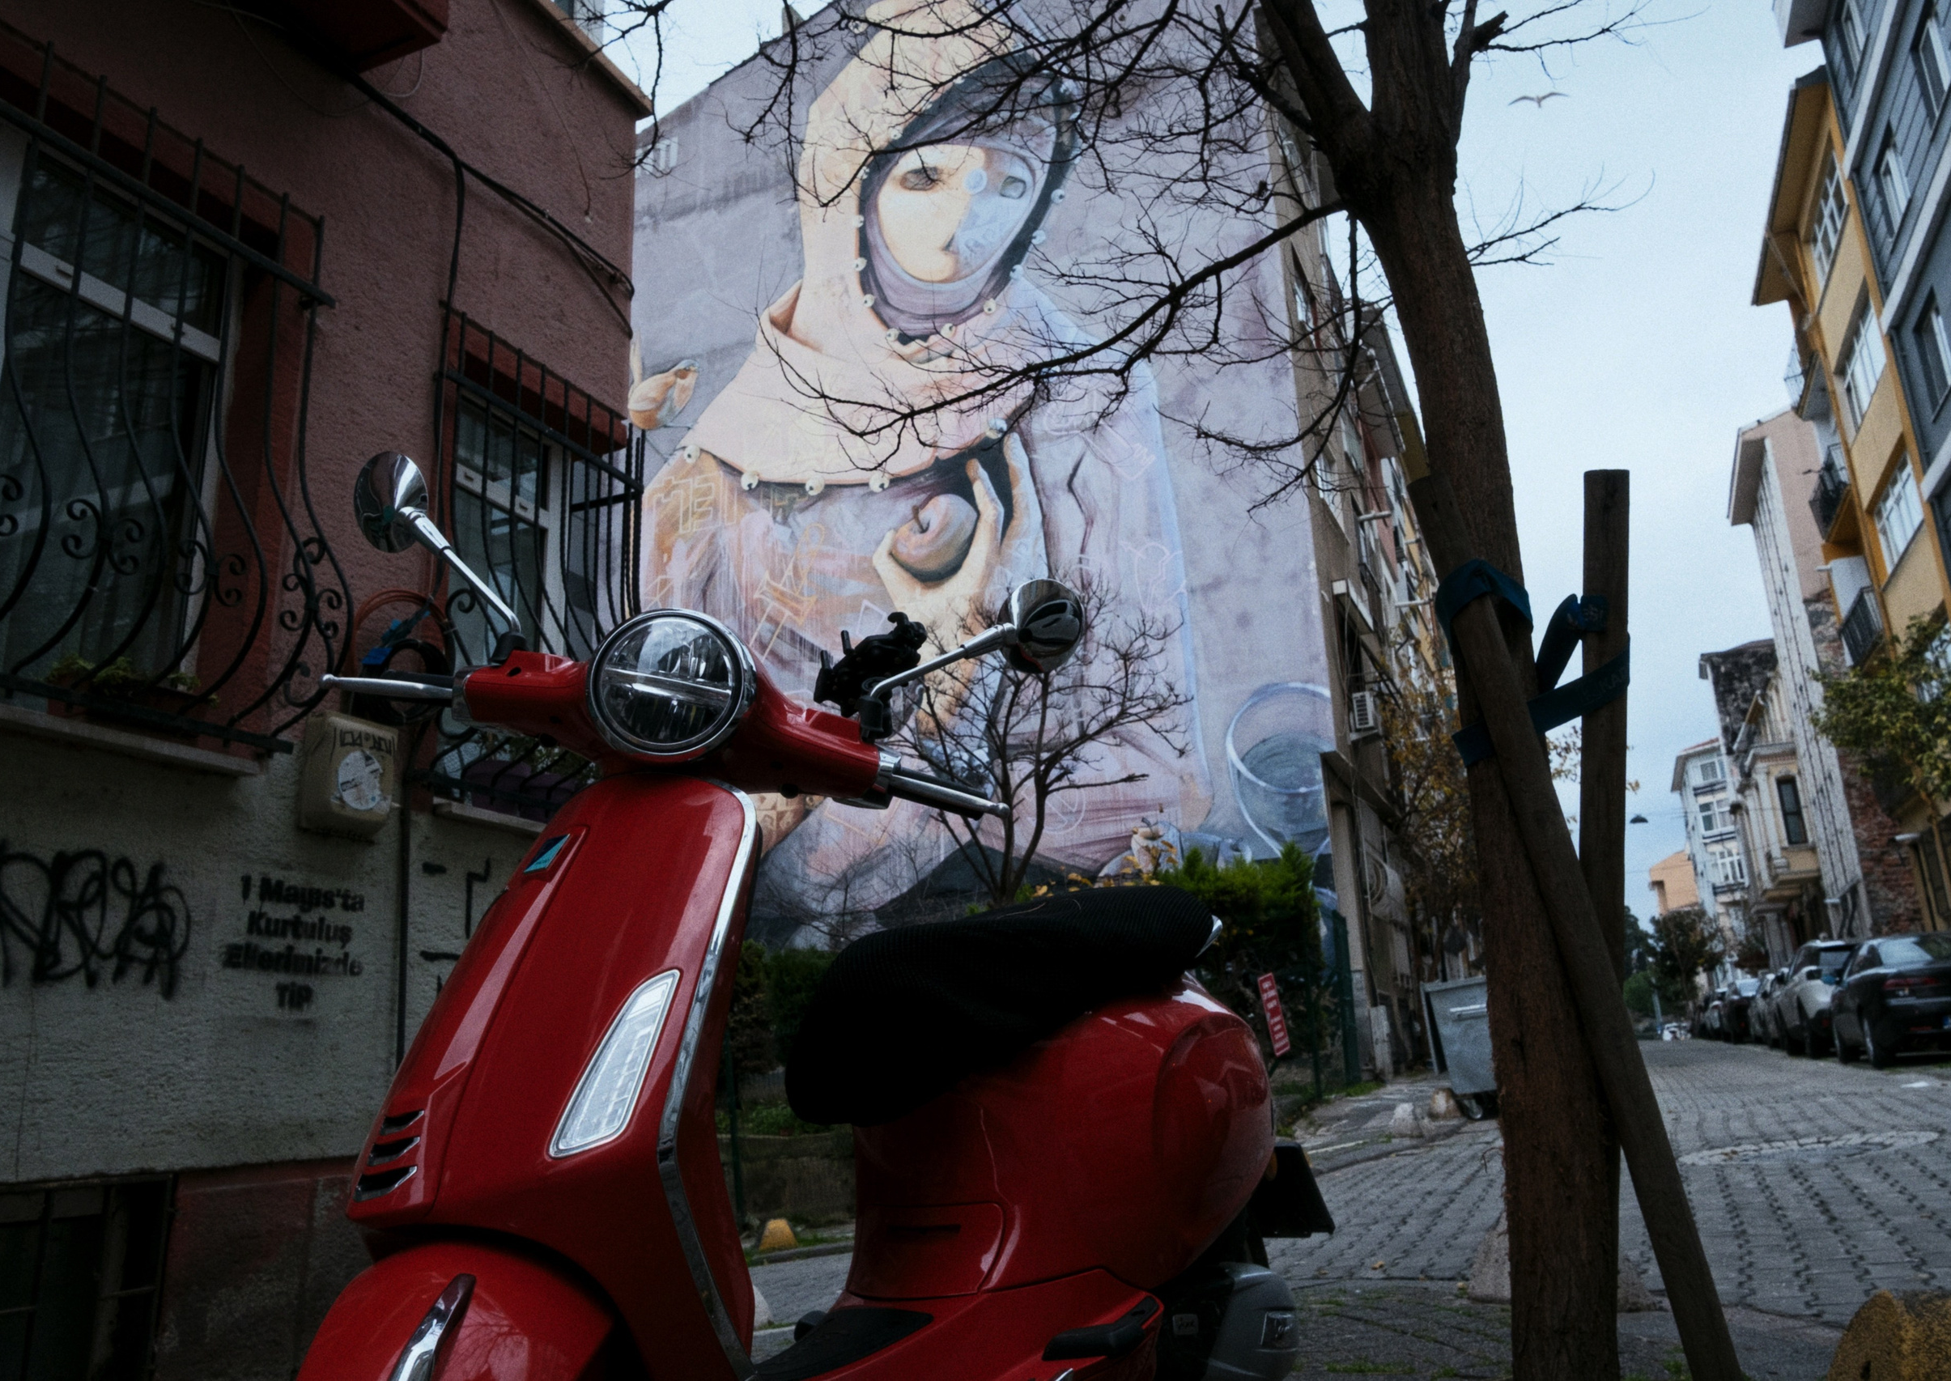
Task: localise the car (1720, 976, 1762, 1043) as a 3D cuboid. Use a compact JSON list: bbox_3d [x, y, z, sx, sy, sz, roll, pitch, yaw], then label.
[{"bbox_3d":[18.469,7.460,32.264,1.770,1.477,4.439,-10,-16,23],"label":"car"}]

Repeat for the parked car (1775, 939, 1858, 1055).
[{"bbox_3d":[13.153,4.584,20.563,1.830,1.611,4.399,-9,-16,23],"label":"parked car"}]

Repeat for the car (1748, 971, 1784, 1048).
[{"bbox_3d":[15.943,6.071,26.459,1.770,1.450,4.338,-9,-16,23],"label":"car"}]

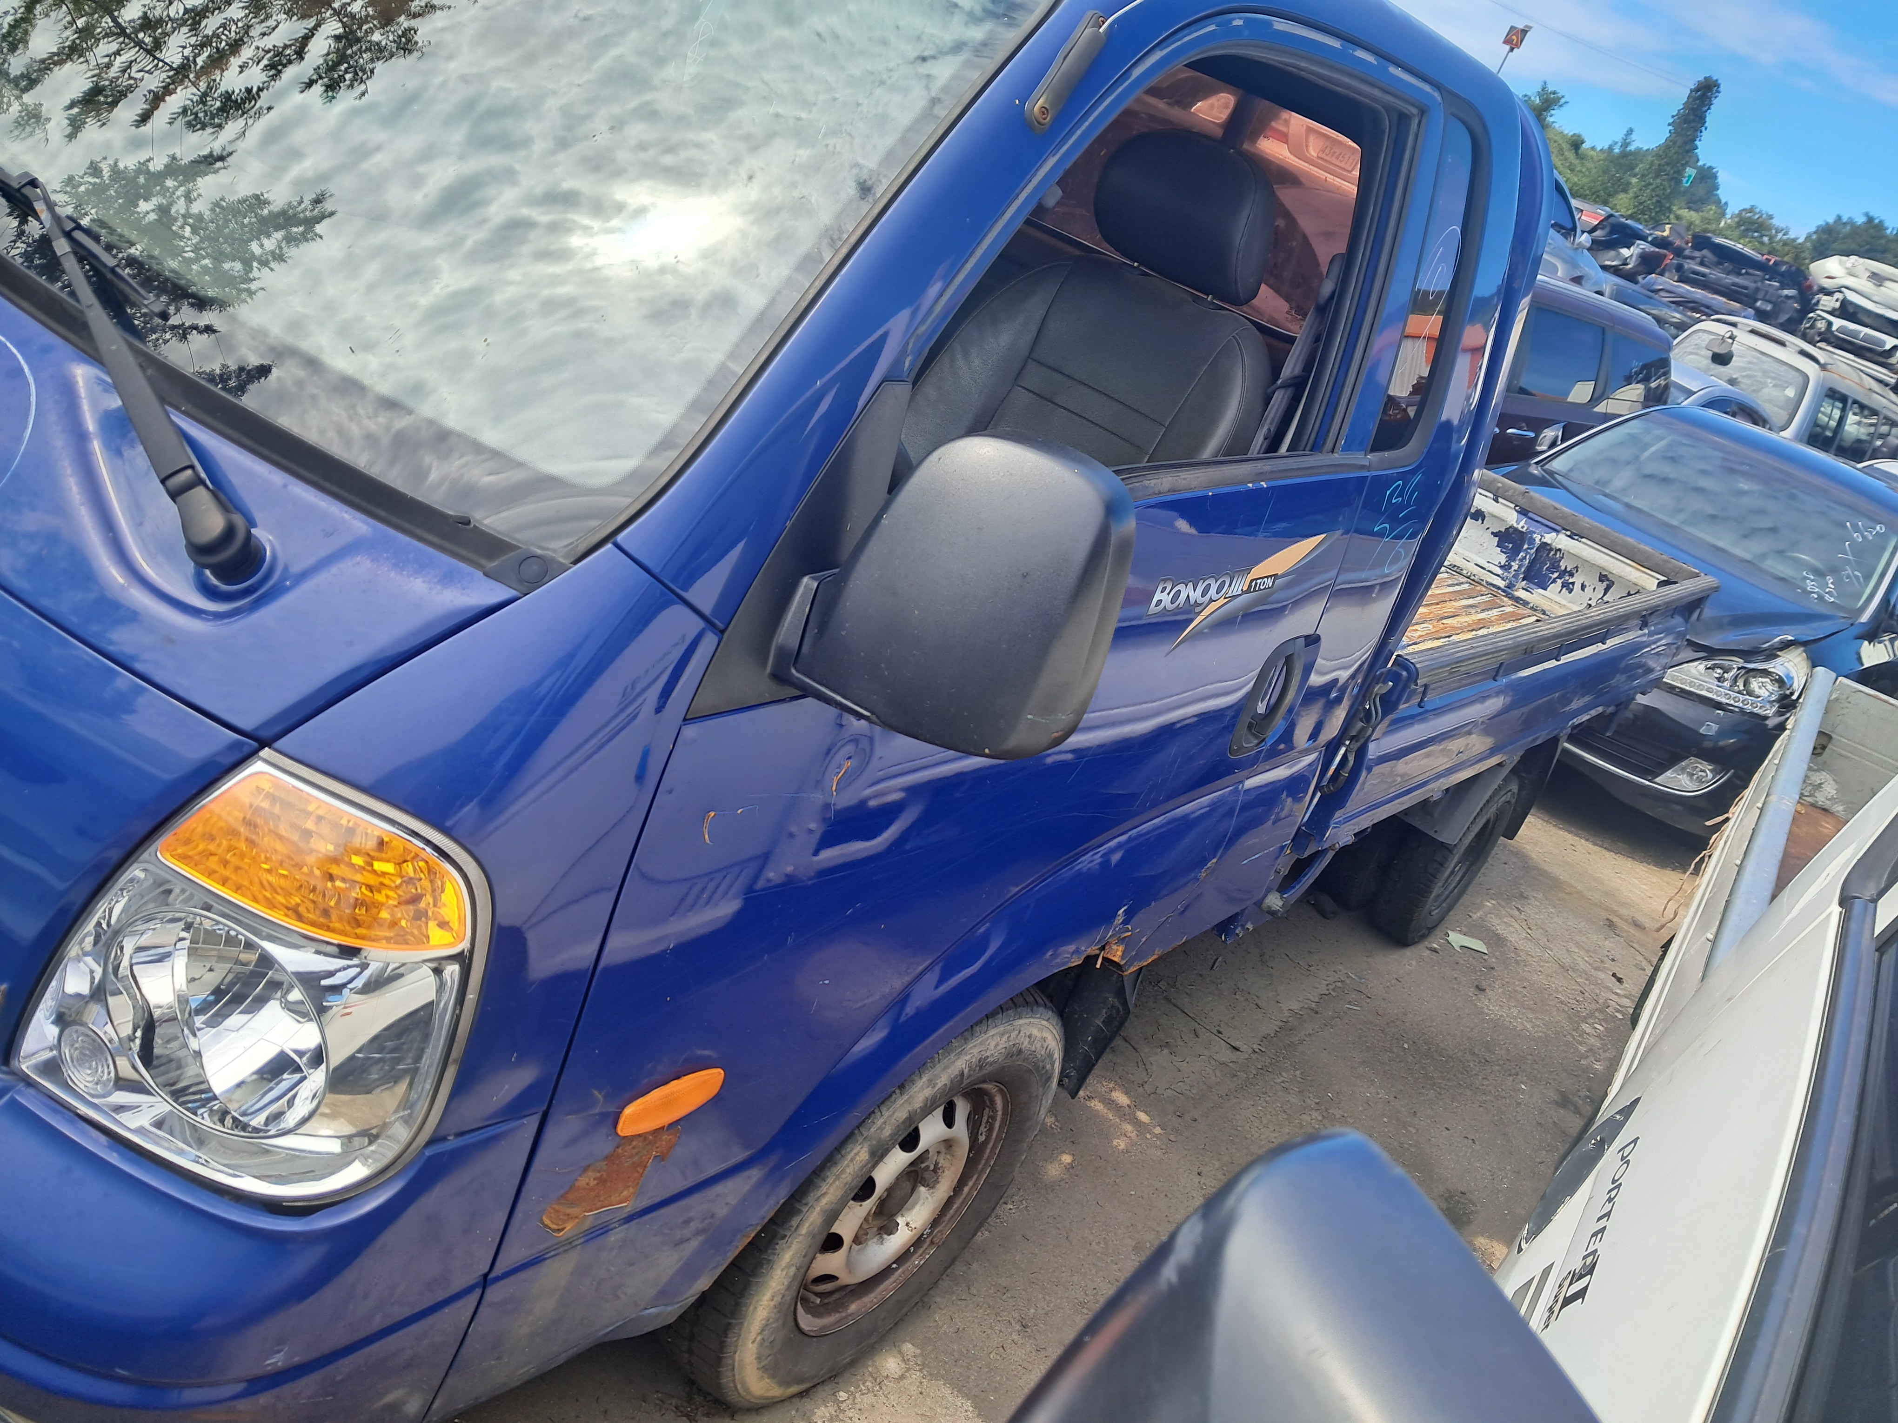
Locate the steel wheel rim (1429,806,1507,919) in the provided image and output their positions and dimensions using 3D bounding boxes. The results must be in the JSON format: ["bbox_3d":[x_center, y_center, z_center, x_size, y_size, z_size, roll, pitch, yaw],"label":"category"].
[{"bbox_3d":[1.388,0.382,4.121,0.130,0.370,0.370,34,24,27],"label":"steel wheel rim"}]

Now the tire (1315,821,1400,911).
[{"bbox_3d":[1.251,0.290,4.205,0.150,0.575,0.575,34,24,27],"label":"tire"}]

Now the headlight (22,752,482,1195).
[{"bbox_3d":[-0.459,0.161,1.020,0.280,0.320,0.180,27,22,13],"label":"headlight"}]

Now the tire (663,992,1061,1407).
[{"bbox_3d":[-0.117,0.618,2.009,0.198,0.660,0.660,34,25,28],"label":"tire"}]

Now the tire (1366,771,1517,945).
[{"bbox_3d":[1.385,0.379,4.123,0.150,0.575,0.575,34,24,27],"label":"tire"}]

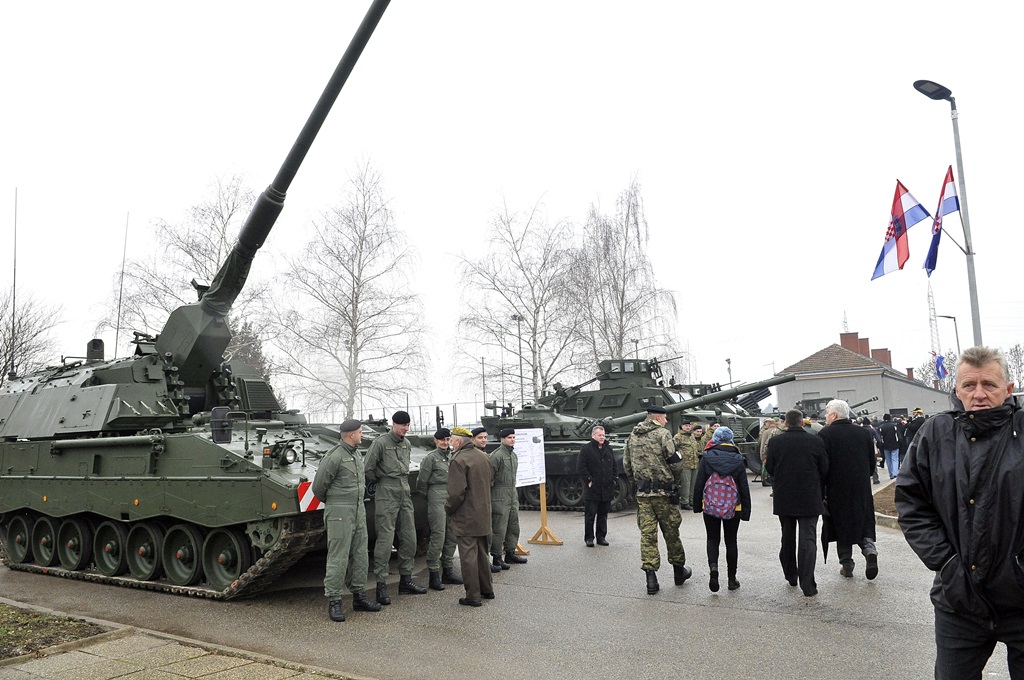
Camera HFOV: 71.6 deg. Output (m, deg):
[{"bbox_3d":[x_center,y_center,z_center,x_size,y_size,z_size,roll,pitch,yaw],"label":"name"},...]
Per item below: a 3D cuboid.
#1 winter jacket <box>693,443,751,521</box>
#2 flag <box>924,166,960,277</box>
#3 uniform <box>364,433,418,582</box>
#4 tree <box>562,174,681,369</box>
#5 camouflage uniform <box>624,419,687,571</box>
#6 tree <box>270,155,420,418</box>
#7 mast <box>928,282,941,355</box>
[{"bbox_3d":[2.177,1.470,7.380,0.580,0.780,0.360,-4,-8,16],"label":"winter jacket"},{"bbox_3d":[6.357,-1.752,10.500,0.320,1.620,0.550,-8,-10,41],"label":"flag"},{"bbox_3d":[-1.268,1.739,7.413,0.370,1.562,0.530,-7,-8,34],"label":"uniform"},{"bbox_3d":[5.573,-1.567,35.821,6.000,13.800,6.000,-2,-6,0],"label":"tree"},{"bbox_3d":[1.482,1.570,7.332,0.560,1.578,0.370,-6,-7,27],"label":"camouflage uniform"},{"bbox_3d":[-6.701,-1.052,29.394,6.300,13.300,6.300,-2,-7,0],"label":"tree"},{"bbox_3d":[72.332,2.368,121.369,2.200,25.000,2.200,-7,-9,30],"label":"mast"}]

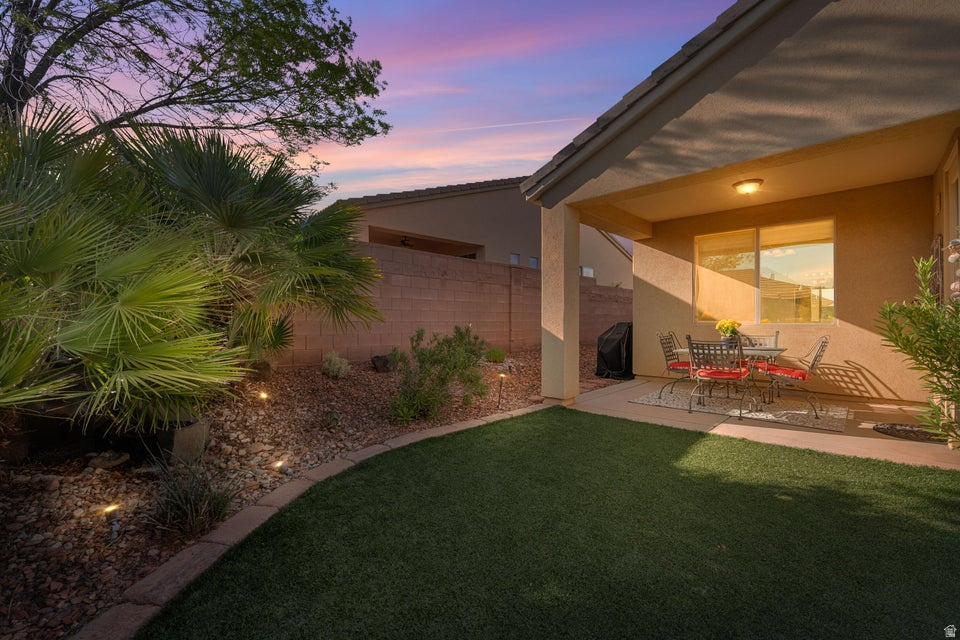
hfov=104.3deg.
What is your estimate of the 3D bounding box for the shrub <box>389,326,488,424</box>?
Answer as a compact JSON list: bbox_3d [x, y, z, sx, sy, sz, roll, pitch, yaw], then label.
[{"bbox_3d":[-0.455,0.530,4.100,1.080,0.940,1.000,0,0,0],"label":"shrub"}]

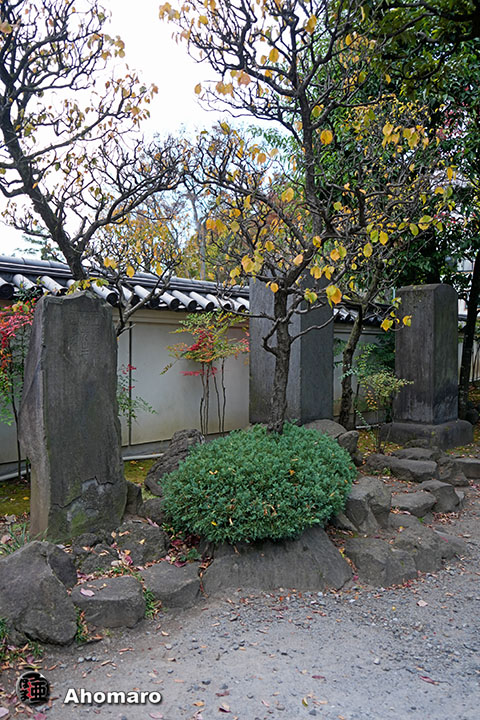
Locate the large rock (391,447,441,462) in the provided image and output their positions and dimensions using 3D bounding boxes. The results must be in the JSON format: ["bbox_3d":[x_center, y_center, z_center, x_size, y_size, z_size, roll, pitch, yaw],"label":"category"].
[{"bbox_3d":[2.094,1.135,7.117,0.560,0.230,0.400,0,1,0],"label":"large rock"}]

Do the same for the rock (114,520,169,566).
[{"bbox_3d":[-0.575,1.061,3.554,0.300,0.210,0.270,0,1,-30],"label":"rock"}]

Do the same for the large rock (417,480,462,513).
[{"bbox_3d":[1.910,1.278,5.737,0.360,0.240,0.340,-1,1,-37],"label":"large rock"}]

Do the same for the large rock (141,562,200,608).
[{"bbox_3d":[-0.426,1.374,3.680,0.330,0.170,0.300,0,1,-28],"label":"large rock"}]

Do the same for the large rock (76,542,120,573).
[{"bbox_3d":[-0.921,1.276,3.878,0.270,0.160,0.270,0,1,-15],"label":"large rock"}]

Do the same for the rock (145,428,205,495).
[{"bbox_3d":[-0.574,0.893,5.513,0.540,0.620,0.450,0,1,-15],"label":"rock"}]

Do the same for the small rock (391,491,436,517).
[{"bbox_3d":[1.520,1.240,5.246,0.380,0.150,0.340,0,1,-18],"label":"small rock"}]

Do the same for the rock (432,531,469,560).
[{"bbox_3d":[1.535,1.340,4.377,0.270,0.150,0.280,1,1,37],"label":"rock"}]

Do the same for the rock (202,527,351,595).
[{"bbox_3d":[0.243,1.284,3.998,0.940,0.320,0.520,0,1,-5],"label":"rock"}]

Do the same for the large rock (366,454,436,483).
[{"bbox_3d":[1.768,1.183,6.567,0.740,0.270,0.420,0,1,0],"label":"large rock"}]

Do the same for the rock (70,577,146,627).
[{"bbox_3d":[-0.764,1.367,3.459,0.400,0.170,0.360,0,1,-10],"label":"rock"}]

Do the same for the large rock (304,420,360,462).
[{"bbox_3d":[0.940,0.834,6.111,0.580,0.460,0.480,0,1,-30],"label":"large rock"}]

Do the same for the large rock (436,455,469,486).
[{"bbox_3d":[2.430,1.263,6.937,0.360,0.300,0.340,-1,1,-37],"label":"large rock"}]

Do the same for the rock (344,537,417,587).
[{"bbox_3d":[0.910,1.296,3.947,0.390,0.230,0.360,0,1,-31],"label":"rock"}]

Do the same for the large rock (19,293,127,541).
[{"bbox_3d":[-1.124,0.334,4.060,0.360,1.590,0.600,1,1,41],"label":"large rock"}]

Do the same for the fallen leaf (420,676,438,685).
[{"bbox_3d":[0.866,1.456,2.741,0.080,0.012,0.032,1,1,37],"label":"fallen leaf"}]

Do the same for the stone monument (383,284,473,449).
[{"bbox_3d":[2.760,0.055,8.832,0.900,2.290,1.150,1,1,41],"label":"stone monument"}]

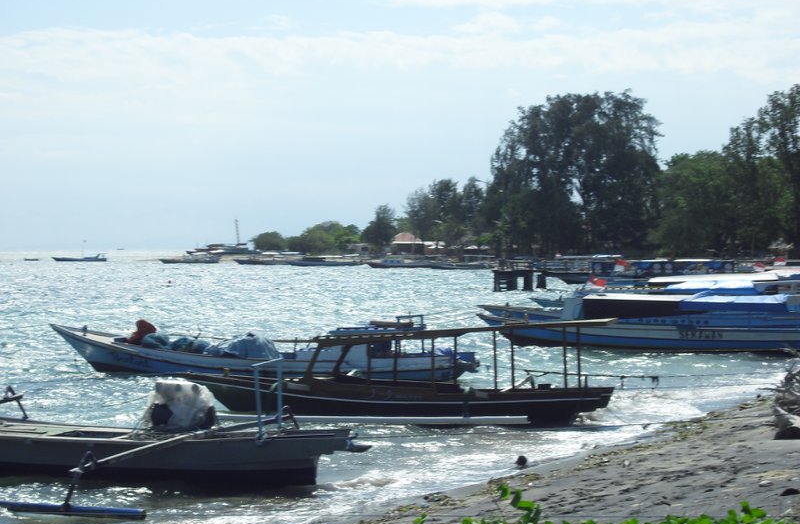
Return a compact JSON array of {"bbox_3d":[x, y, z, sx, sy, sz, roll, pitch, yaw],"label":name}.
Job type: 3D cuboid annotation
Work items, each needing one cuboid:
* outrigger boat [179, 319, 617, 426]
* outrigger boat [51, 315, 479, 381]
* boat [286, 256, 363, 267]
[{"bbox_3d":[-0.290,2.486,41.222,10.400,2.450,4.600,0,1,19],"label":"outrigger boat"},{"bbox_3d":[-4.240,2.598,53.723,13.200,2.050,2.100,0,0,14],"label":"outrigger boat"},{"bbox_3d":[-15.162,-0.032,362.012,15.000,2.100,3.000,0,0,8],"label":"boat"}]

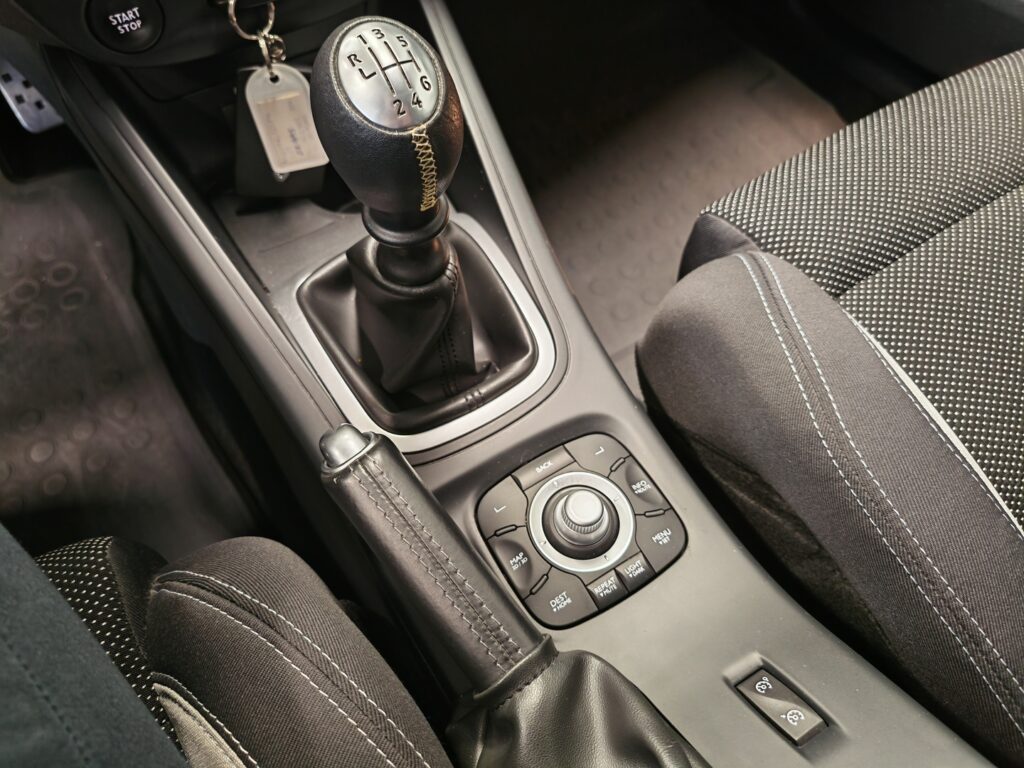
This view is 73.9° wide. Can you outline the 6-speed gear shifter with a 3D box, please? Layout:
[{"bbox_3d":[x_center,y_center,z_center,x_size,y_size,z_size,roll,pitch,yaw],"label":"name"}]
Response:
[{"bbox_3d":[-0.051,-0.074,0.329,0.063,0.190,0.065,-26,63,-17],"label":"6-speed gear shifter"}]

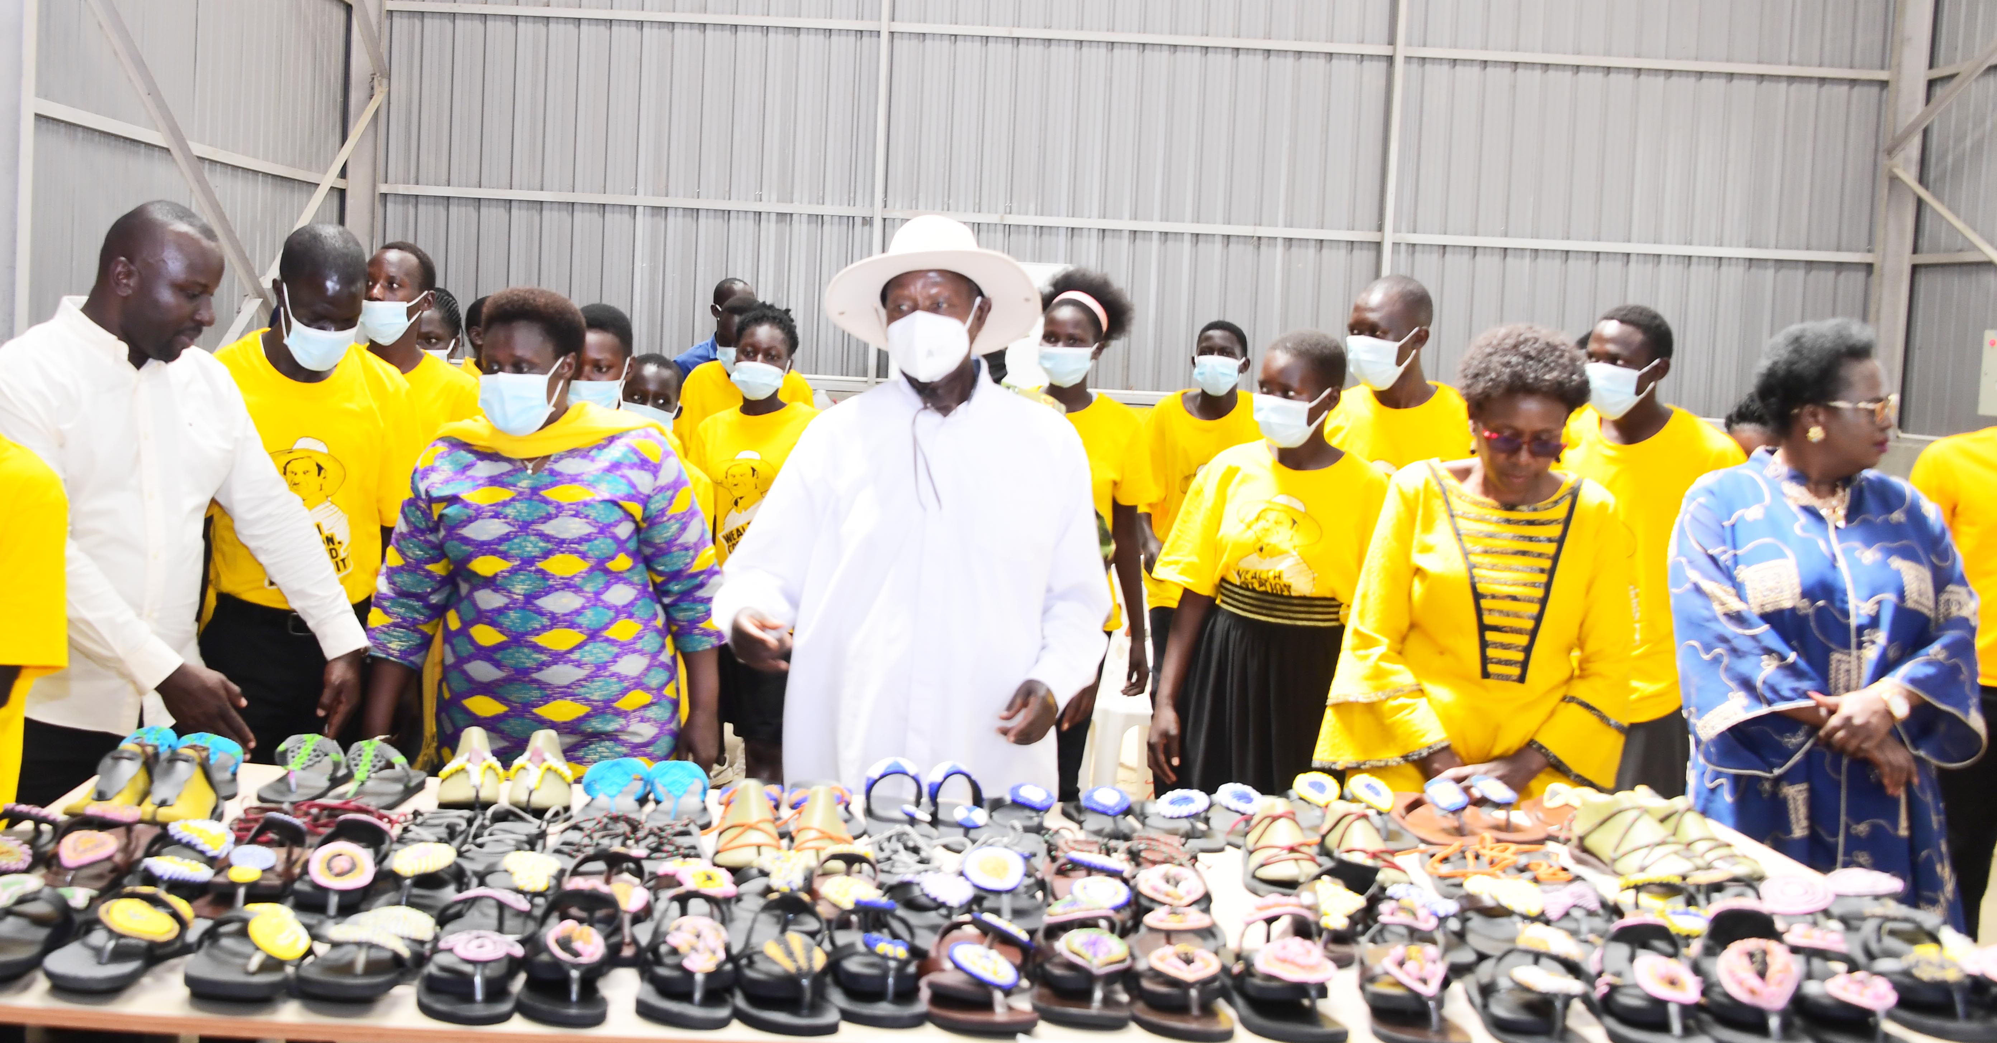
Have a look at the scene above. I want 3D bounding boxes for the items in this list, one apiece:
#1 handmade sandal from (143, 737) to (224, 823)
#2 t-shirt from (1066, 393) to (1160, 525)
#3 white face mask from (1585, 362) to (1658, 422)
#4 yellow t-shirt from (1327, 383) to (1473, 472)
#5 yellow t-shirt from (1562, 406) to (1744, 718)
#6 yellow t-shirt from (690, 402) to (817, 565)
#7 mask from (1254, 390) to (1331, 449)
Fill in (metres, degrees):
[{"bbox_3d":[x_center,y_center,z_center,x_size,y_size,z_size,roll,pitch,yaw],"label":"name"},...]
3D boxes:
[{"bbox_3d":[-1.239,0.389,2.885,0.100,0.090,0.250,1,5,-16],"label":"handmade sandal"},{"bbox_3d":[0.187,-0.023,4.650,0.440,0.600,0.250,3,5,8],"label":"t-shirt"},{"bbox_3d":[1.230,-0.260,3.740,0.100,0.120,0.140,-1,6,-38],"label":"white face mask"},{"bbox_3d":[0.859,0.030,4.050,0.470,0.660,0.260,5,5,30],"label":"yellow t-shirt"},{"bbox_3d":[1.310,0.086,3.830,0.470,0.660,0.260,7,6,42],"label":"yellow t-shirt"},{"bbox_3d":[-0.610,-0.008,4.800,0.430,0.600,0.250,3,3,3],"label":"yellow t-shirt"},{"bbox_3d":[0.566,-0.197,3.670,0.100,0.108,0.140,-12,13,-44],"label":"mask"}]

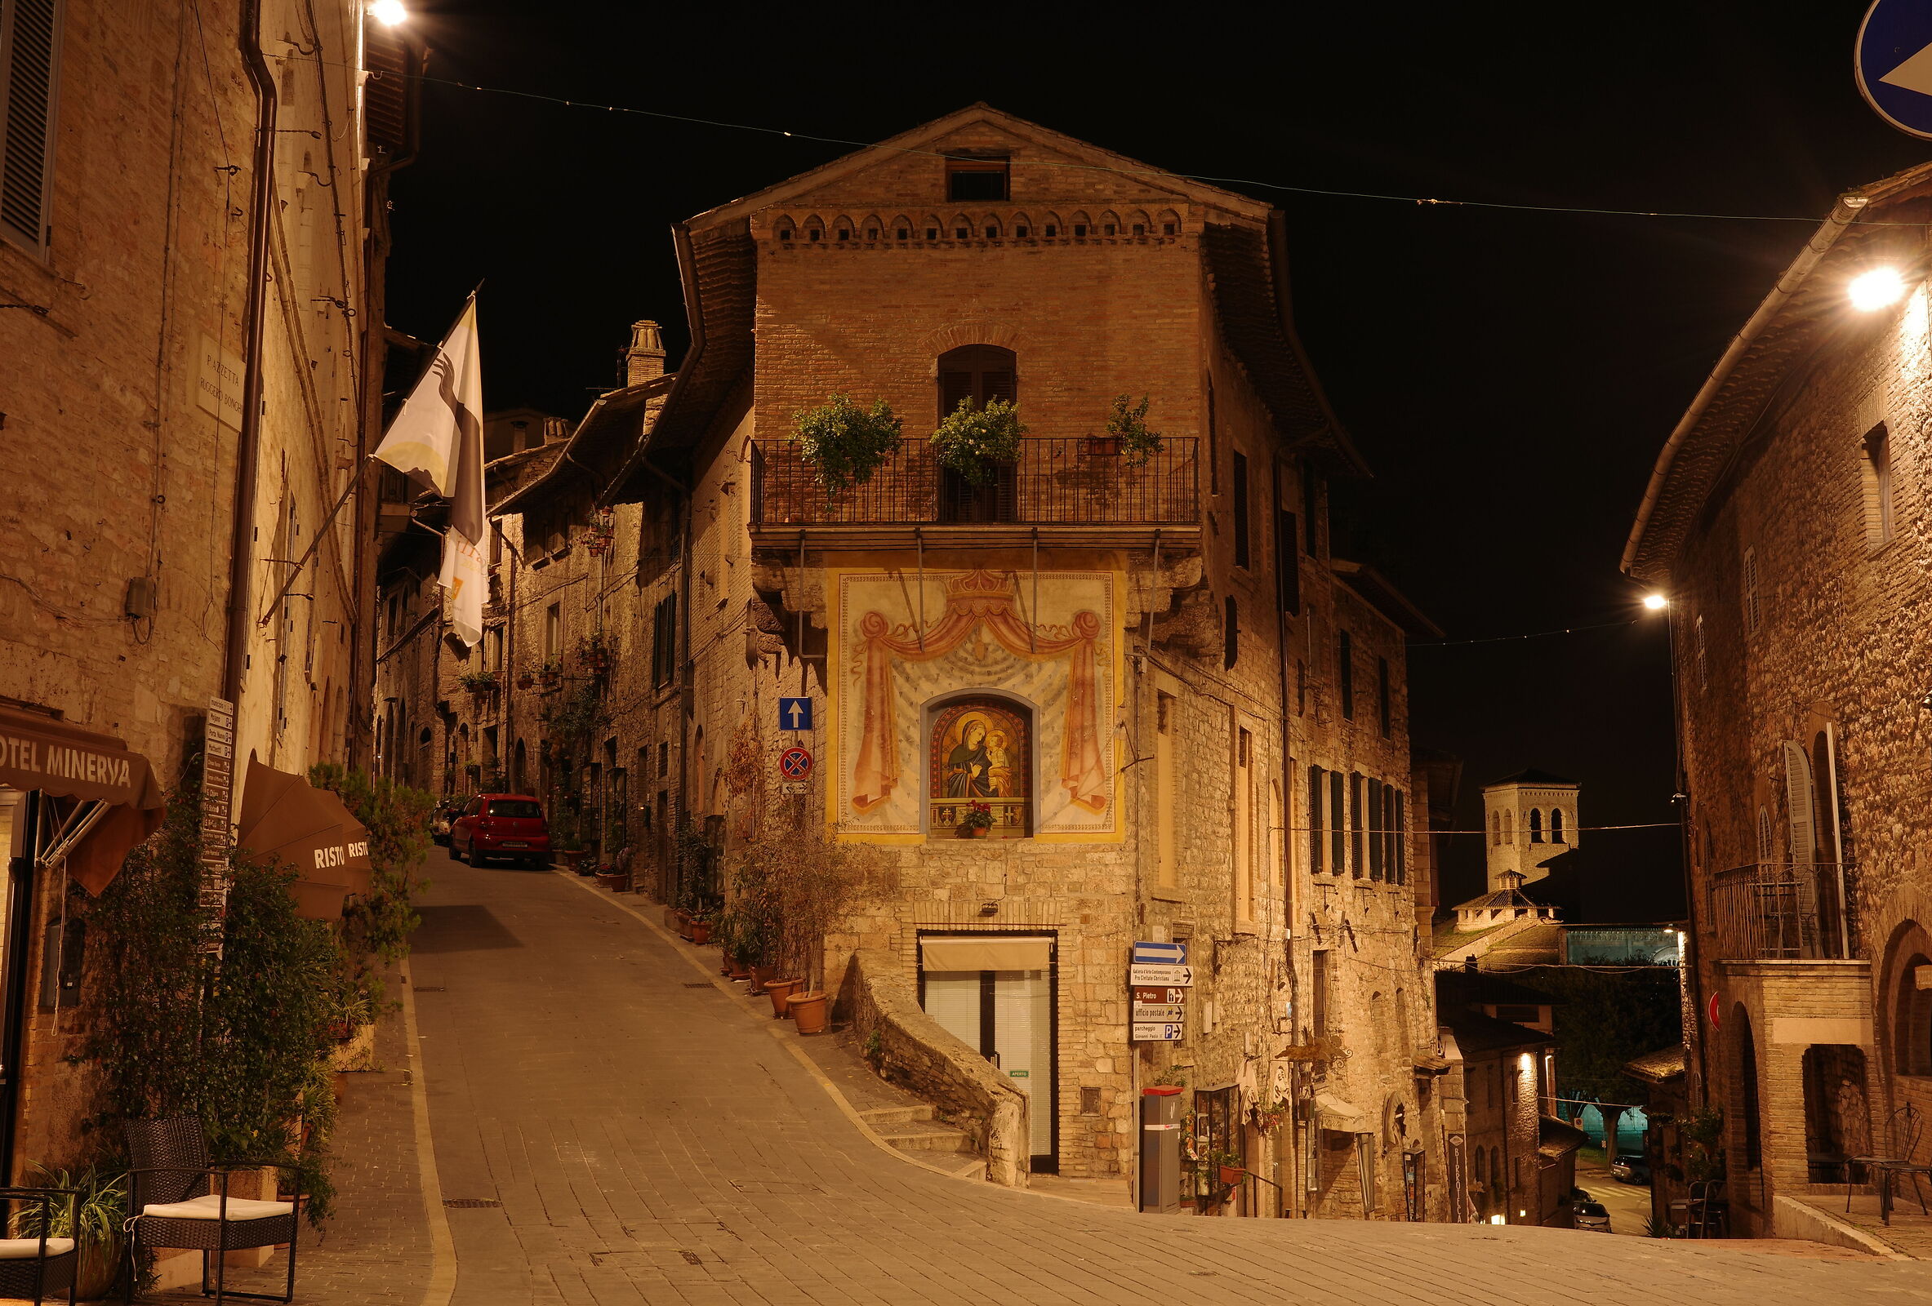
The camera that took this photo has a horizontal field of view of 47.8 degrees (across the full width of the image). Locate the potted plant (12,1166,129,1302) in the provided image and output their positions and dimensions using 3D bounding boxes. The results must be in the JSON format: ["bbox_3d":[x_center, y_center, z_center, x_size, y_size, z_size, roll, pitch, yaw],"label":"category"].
[{"bbox_3d":[-4.595,2.978,11.200,0.560,0.680,0.560,4,-11,-22],"label":"potted plant"}]

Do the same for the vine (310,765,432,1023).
[{"bbox_3d":[-6.108,2.494,22.300,1.100,2.650,1.200,3,-10,-15],"label":"vine"}]

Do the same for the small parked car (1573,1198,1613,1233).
[{"bbox_3d":[27.132,24.662,94.500,1.700,1.480,3.950,-2,-10,12],"label":"small parked car"}]

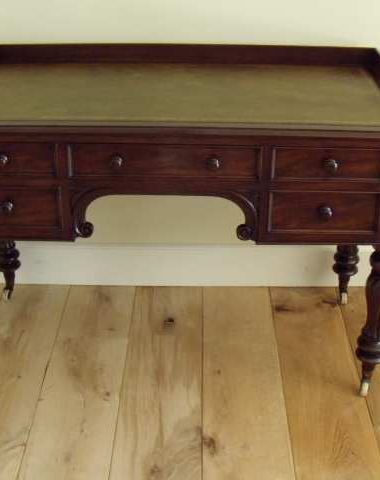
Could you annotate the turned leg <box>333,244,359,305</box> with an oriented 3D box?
[{"bbox_3d":[0.486,0.011,2.047,0.080,0.475,0.080,1,31,1],"label":"turned leg"}]

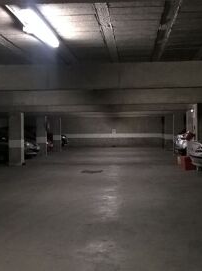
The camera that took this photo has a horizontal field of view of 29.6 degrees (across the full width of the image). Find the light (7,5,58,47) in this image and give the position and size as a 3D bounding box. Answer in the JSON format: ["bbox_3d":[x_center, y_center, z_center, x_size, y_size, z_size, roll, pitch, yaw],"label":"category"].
[{"bbox_3d":[-0.606,-1.058,3.729,0.170,0.110,1.320,0,1,4],"label":"light"}]

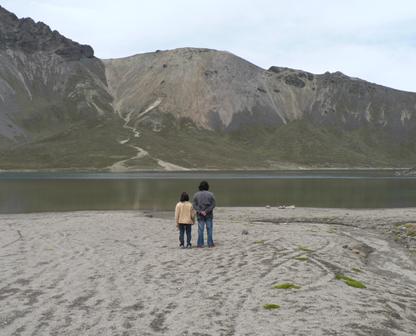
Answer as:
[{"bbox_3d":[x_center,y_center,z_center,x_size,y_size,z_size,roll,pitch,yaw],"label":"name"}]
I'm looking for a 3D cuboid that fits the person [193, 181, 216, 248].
[{"bbox_3d":[-0.080,1.216,12.200,0.600,1.755,0.390,0,0,0],"label":"person"}]

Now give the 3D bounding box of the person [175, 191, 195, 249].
[{"bbox_3d":[-0.595,1.377,12.200,0.520,1.480,0.330,0,0,0],"label":"person"}]

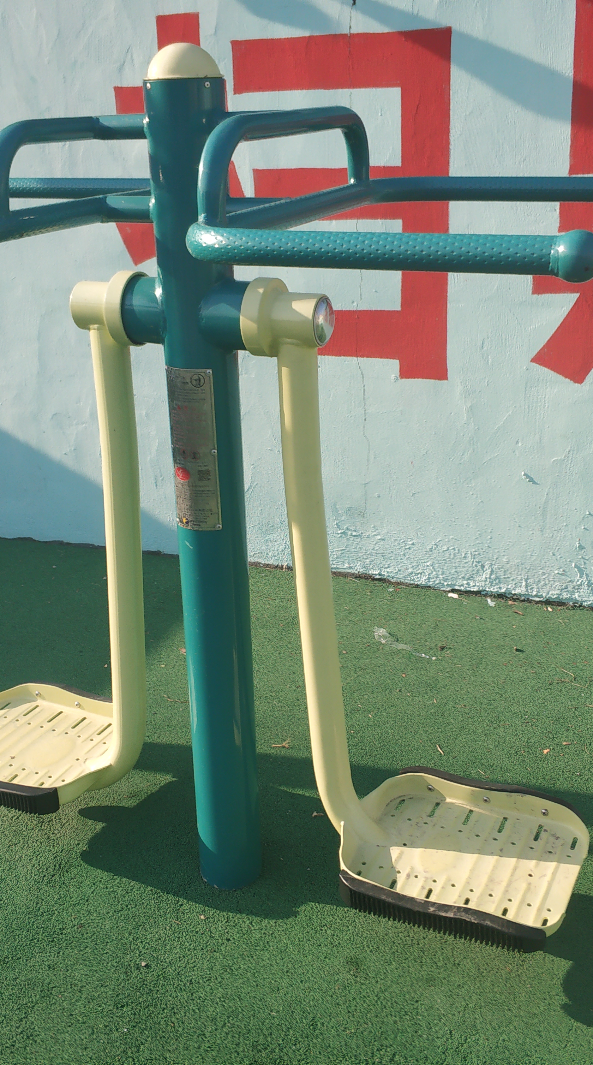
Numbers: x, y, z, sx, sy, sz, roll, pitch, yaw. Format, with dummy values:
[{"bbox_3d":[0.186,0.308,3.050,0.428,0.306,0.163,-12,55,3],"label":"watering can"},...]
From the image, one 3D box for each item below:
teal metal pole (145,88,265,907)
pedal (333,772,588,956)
[{"bbox_3d":[-0.140,-0.006,1.831,0.114,1.384,0.114,-1,22,1],"label":"teal metal pole"},{"bbox_3d":[0.276,0.536,1.864,0.384,0.058,0.342,7,25,25],"label":"pedal"}]

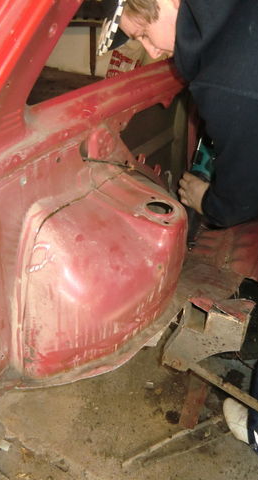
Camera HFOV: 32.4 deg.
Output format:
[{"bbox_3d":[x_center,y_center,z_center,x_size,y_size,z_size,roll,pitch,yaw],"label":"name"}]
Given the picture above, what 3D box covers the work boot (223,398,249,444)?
[{"bbox_3d":[0.475,0.685,1.665,0.110,0.145,0.300,-20,39,-30],"label":"work boot"}]

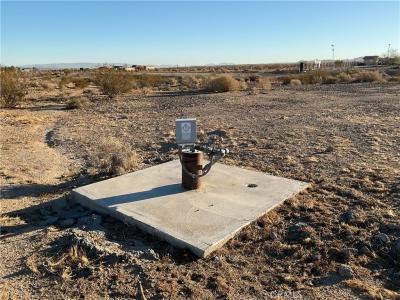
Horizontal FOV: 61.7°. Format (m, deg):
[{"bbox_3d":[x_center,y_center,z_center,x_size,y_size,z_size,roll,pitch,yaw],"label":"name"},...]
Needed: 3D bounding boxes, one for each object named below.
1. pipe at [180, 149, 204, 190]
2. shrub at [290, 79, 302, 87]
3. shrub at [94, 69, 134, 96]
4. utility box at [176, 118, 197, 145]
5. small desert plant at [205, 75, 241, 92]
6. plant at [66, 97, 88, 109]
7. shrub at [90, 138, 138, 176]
[{"bbox_3d":[-0.087,0.221,3.736,0.212,0.404,0.212,0,14,0],"label":"pipe"},{"bbox_3d":[6.835,-4.756,23.740,0.830,0.475,0.747,0,14,0],"label":"shrub"},{"bbox_3d":[-4.148,-3.252,16.298,1.899,1.196,1.709,0,14,0],"label":"shrub"},{"bbox_3d":[-0.142,-0.199,3.630,0.209,0.257,0.120,1,14,3],"label":"utility box"},{"bbox_3d":[1.254,-3.707,18.728,2.008,0.890,1.807,0,14,0],"label":"small desert plant"},{"bbox_3d":[-4.252,-1.653,11.641,0.728,0.372,0.655,0,14,0],"label":"plant"},{"bbox_3d":[-1.159,0.081,4.561,0.636,0.472,0.573,0,14,0],"label":"shrub"}]

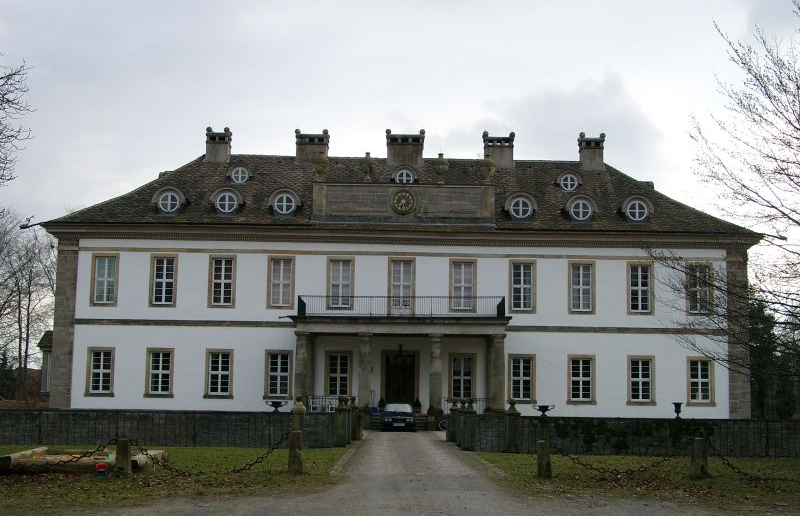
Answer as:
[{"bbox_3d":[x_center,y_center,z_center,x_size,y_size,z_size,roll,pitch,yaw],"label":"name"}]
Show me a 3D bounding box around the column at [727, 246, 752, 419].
[{"bbox_3d":[19.436,4.447,62.683,1.260,9.718,1.100,1,-7,0],"label":"column"}]

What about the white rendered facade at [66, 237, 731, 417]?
[{"bbox_3d":[0.099,4.111,62.633,37.620,9.718,0.900,1,-7,0],"label":"white rendered facade"}]

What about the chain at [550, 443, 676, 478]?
[{"bbox_3d":[4.639,4.216,22.760,2.992,0.650,0.120,1,-7,0],"label":"chain"}]

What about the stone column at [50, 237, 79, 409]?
[{"bbox_3d":[-19.195,3.789,62.683,1.175,9.718,1.100,1,-7,0],"label":"stone column"}]

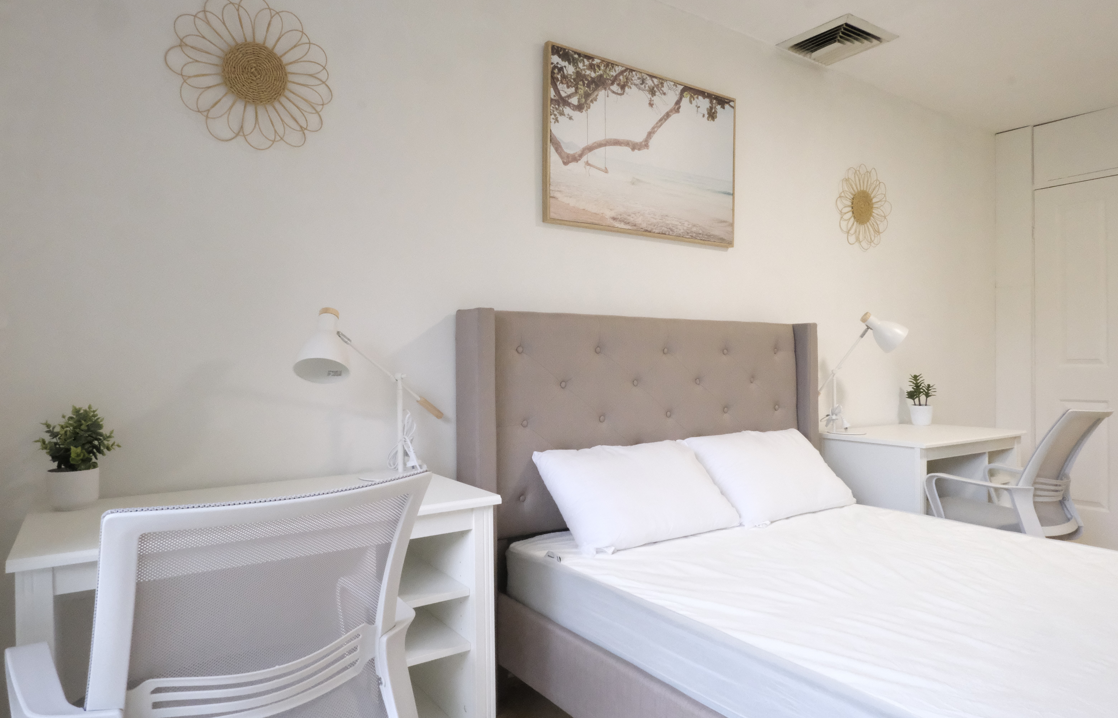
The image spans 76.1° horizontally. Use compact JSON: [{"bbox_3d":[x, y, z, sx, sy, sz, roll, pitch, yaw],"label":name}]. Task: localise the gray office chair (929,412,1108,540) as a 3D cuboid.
[{"bbox_3d":[1.686,0.614,2.675,0.580,0.905,0.580,0,0,-34],"label":"gray office chair"}]

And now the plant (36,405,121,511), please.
[{"bbox_3d":[-1.096,0.221,1.628,0.155,0.222,0.155,0,0,-34],"label":"plant"}]

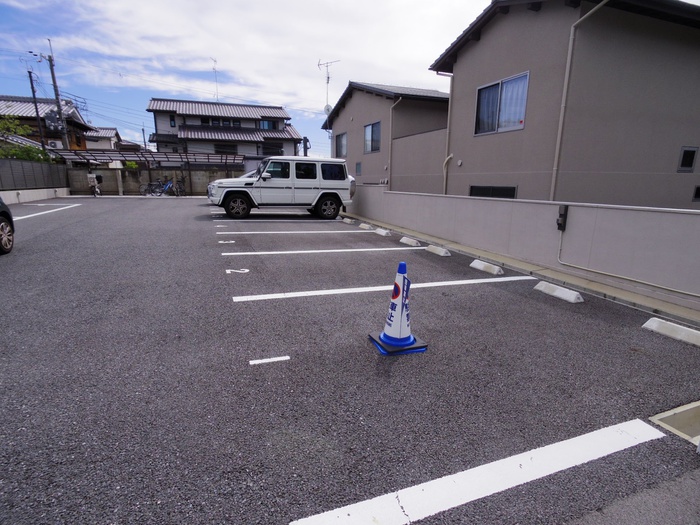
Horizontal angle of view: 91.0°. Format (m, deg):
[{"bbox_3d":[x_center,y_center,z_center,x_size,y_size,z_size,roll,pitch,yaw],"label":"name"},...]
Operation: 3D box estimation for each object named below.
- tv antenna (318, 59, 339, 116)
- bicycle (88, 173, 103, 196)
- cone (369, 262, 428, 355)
[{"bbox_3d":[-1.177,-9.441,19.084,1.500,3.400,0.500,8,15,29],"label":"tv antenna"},{"bbox_3d":[-11.857,-3.646,16.152,0.580,1.100,1.750,-4,14,-20],"label":"bicycle"},{"bbox_3d":[0.403,0.341,2.724,0.370,0.700,0.370,-3,14,-19],"label":"cone"}]

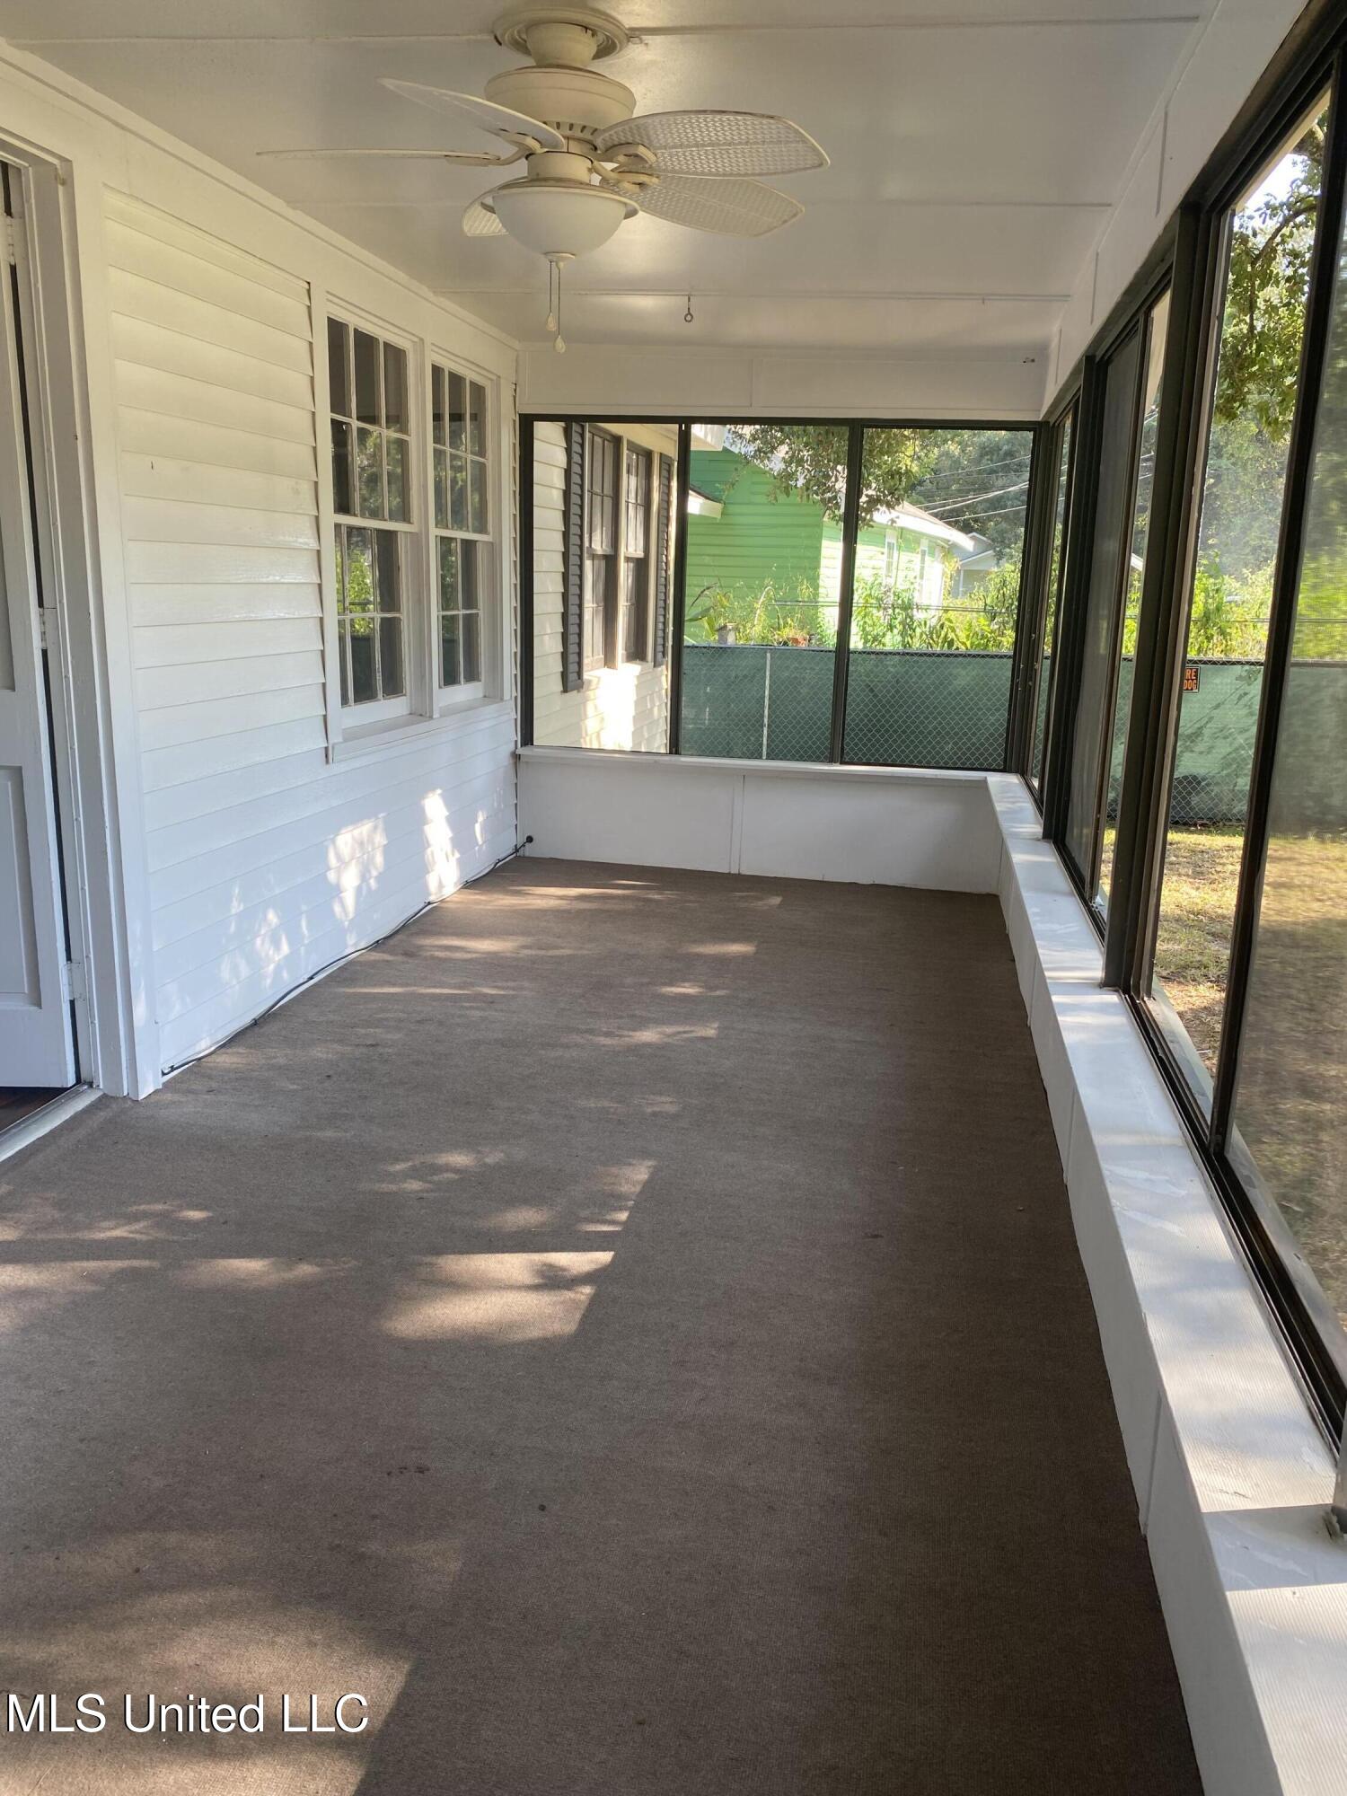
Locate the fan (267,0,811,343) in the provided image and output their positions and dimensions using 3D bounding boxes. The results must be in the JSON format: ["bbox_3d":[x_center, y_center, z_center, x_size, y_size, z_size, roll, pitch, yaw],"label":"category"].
[{"bbox_3d":[-0.230,-1.372,2.624,1.180,0.570,1.180,5,14,10],"label":"fan"}]

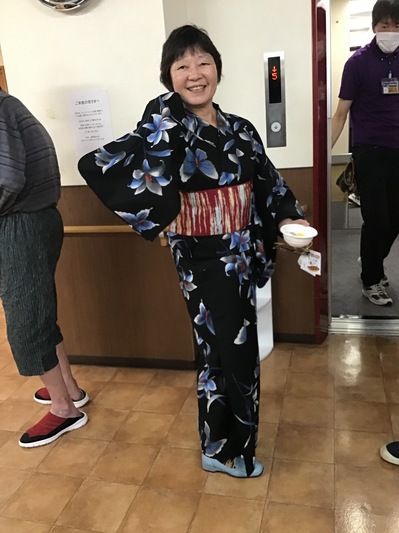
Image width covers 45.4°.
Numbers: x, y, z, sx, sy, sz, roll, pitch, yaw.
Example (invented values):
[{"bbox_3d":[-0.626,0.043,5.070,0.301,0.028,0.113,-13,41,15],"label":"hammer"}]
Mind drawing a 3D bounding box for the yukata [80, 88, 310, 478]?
[{"bbox_3d":[-0.014,0.119,1.618,0.700,1.310,0.420,-12,18,-26],"label":"yukata"}]

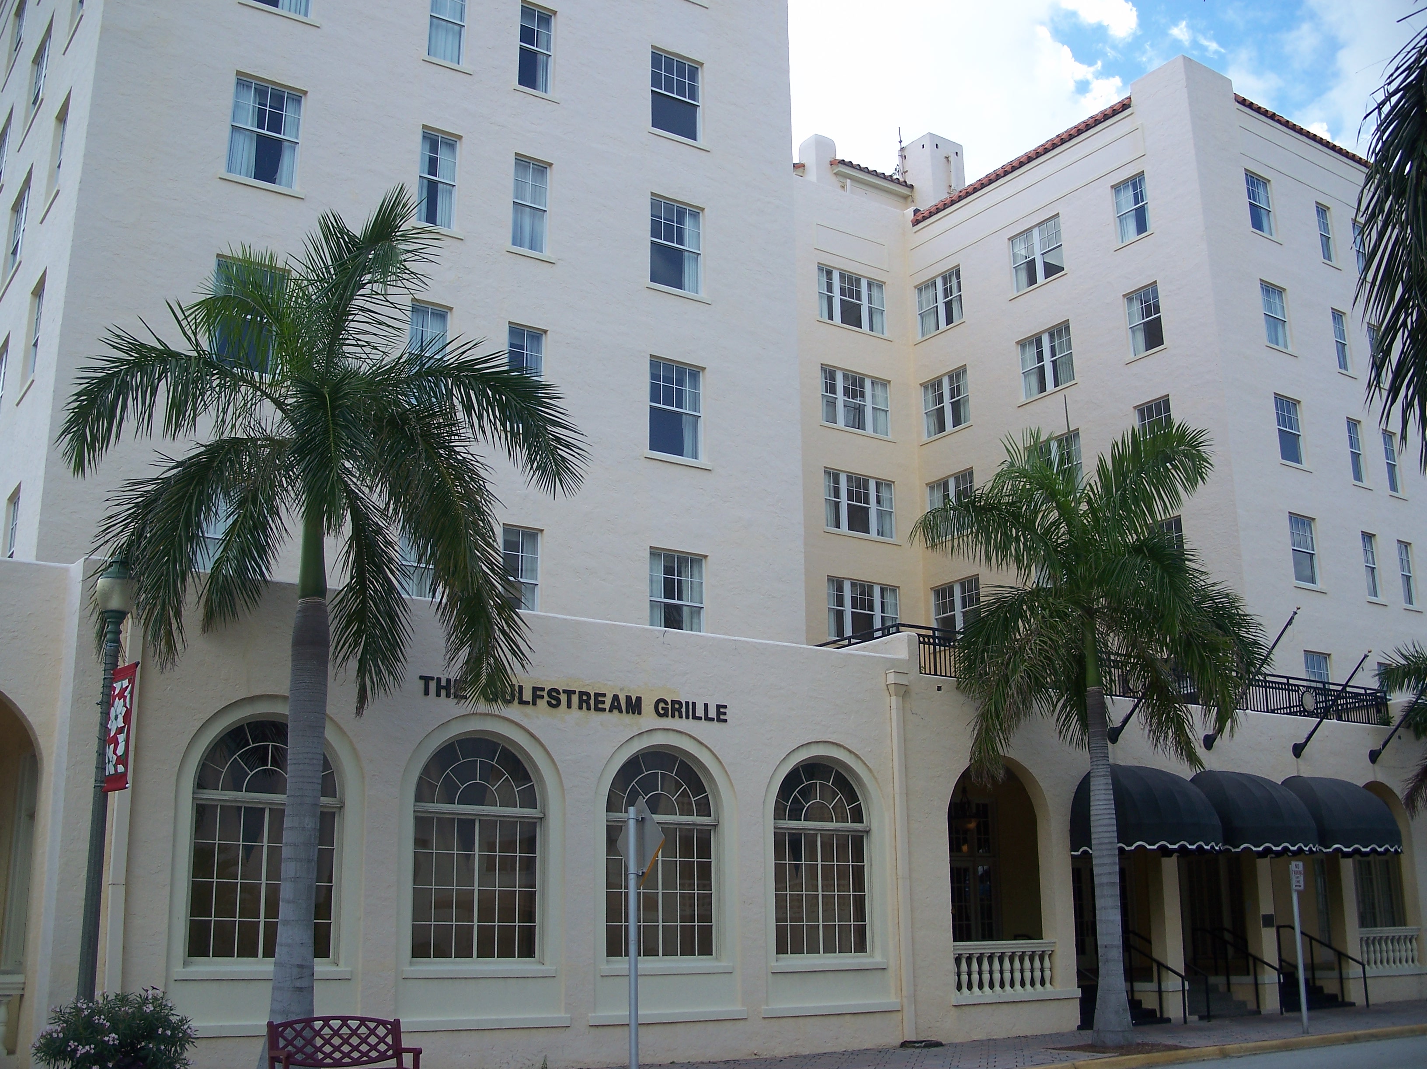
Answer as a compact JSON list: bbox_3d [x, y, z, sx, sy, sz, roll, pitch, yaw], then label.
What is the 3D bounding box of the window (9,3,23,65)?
[{"bbox_3d":[-14.822,-10.693,32.799,0.120,1.679,2.044,9,-18,-33],"label":"window"}]

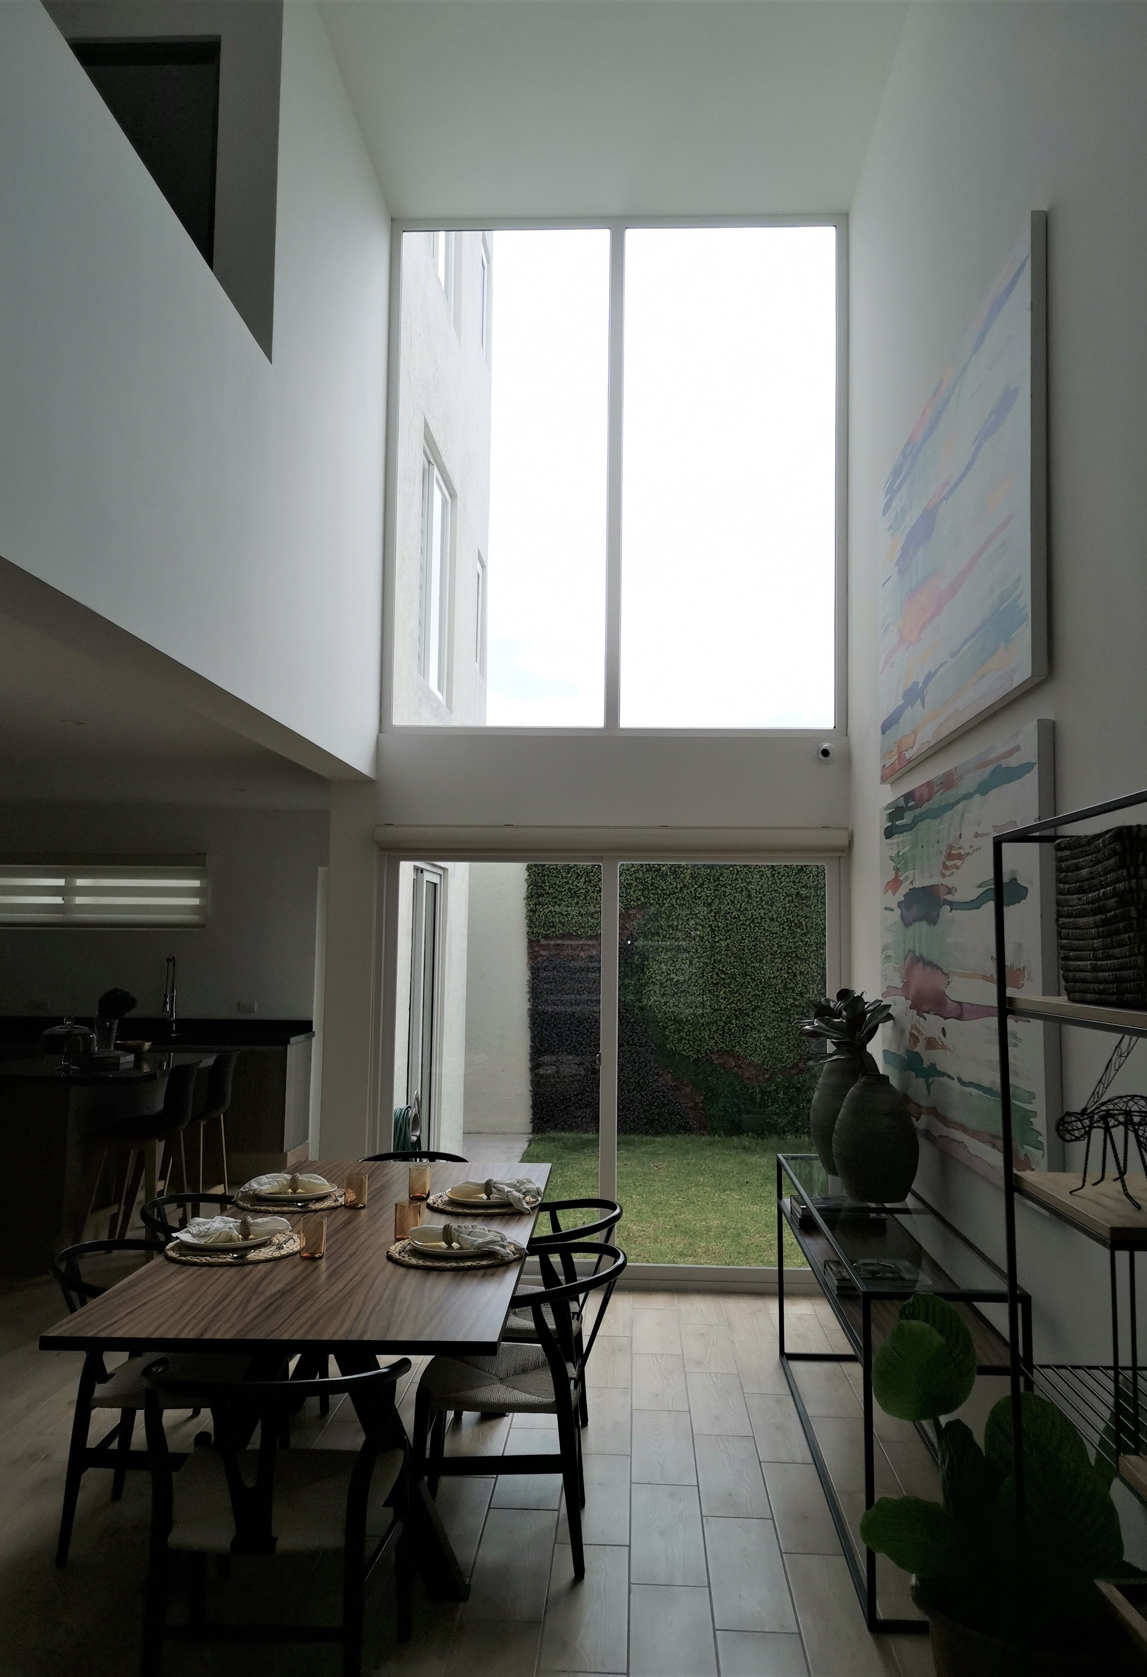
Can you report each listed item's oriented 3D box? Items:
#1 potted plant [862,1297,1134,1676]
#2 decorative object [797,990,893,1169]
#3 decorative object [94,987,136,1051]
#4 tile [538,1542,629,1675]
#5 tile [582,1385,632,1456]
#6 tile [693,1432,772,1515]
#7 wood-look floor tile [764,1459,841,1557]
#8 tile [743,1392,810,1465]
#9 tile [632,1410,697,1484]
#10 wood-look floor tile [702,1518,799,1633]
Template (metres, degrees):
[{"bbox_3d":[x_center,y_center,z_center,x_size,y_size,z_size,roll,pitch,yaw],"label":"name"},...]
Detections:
[{"bbox_3d":[0.815,1.371,2.341,0.550,0.930,0.520,1,-5,3],"label":"potted plant"},{"bbox_3d":[1.020,0.903,4.699,0.360,0.680,0.350,1,-5,3],"label":"decorative object"},{"bbox_3d":[-2.616,1.034,7.177,0.230,0.370,0.210,1,-5,3],"label":"decorative object"},{"bbox_3d":[0.038,1.947,3.201,0.200,0.010,0.595,1,-4,3],"label":"tile"},{"bbox_3d":[0.096,2.003,4.330,0.200,0.012,0.592,0,-4,3],"label":"tile"},{"bbox_3d":[0.481,1.961,3.882,0.200,0.010,0.600,1,-5,3],"label":"tile"},{"bbox_3d":[0.673,1.947,3.669,0.200,0.010,0.600,1,-5,3],"label":"wood-look floor tile"},{"bbox_3d":[0.719,2.034,4.346,0.200,0.010,0.595,1,-4,3],"label":"tile"},{"bbox_3d":[0.295,2.013,4.169,0.200,0.010,0.595,1,-4,3],"label":"tile"},{"bbox_3d":[0.454,1.932,3.316,0.200,0.012,0.592,0,-4,3],"label":"wood-look floor tile"}]

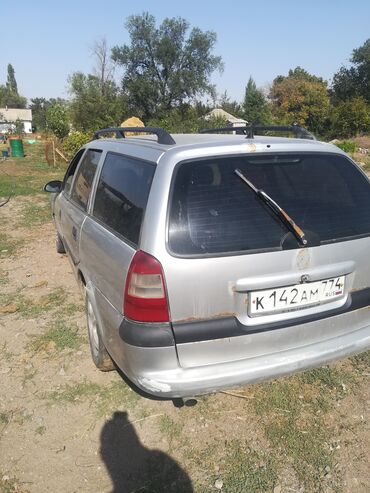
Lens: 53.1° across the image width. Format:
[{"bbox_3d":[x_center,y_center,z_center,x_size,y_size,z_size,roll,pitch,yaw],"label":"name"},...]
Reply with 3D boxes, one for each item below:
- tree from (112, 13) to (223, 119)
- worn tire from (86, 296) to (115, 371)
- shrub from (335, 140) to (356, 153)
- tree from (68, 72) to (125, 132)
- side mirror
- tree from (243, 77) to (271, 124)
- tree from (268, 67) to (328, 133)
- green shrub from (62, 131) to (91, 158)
[{"bbox_3d":[-1.733,-16.353,36.739,10.715,11.990,9.643,0,18,-3],"label":"tree"},{"bbox_3d":[-0.503,0.479,2.420,0.195,0.620,0.620,-6,19,-21],"label":"worn tire"},{"bbox_3d":[9.935,-6.161,23.246,1.320,0.948,1.188,8,19,21],"label":"shrub"},{"bbox_3d":[-7.836,-12.160,33.002,4.824,6.116,4.341,-3,18,-12],"label":"tree"},{"bbox_3d":[-1.381,-0.629,3.900,0.200,0.135,0.120,-6,19,-21],"label":"side mirror"},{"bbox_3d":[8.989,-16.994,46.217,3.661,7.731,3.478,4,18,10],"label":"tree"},{"bbox_3d":[11.706,-14.222,37.814,5.833,7.571,5.250,6,18,15],"label":"tree"},{"bbox_3d":[-5.243,-5.044,18.433,1.516,1.391,1.440,-4,18,-15],"label":"green shrub"}]

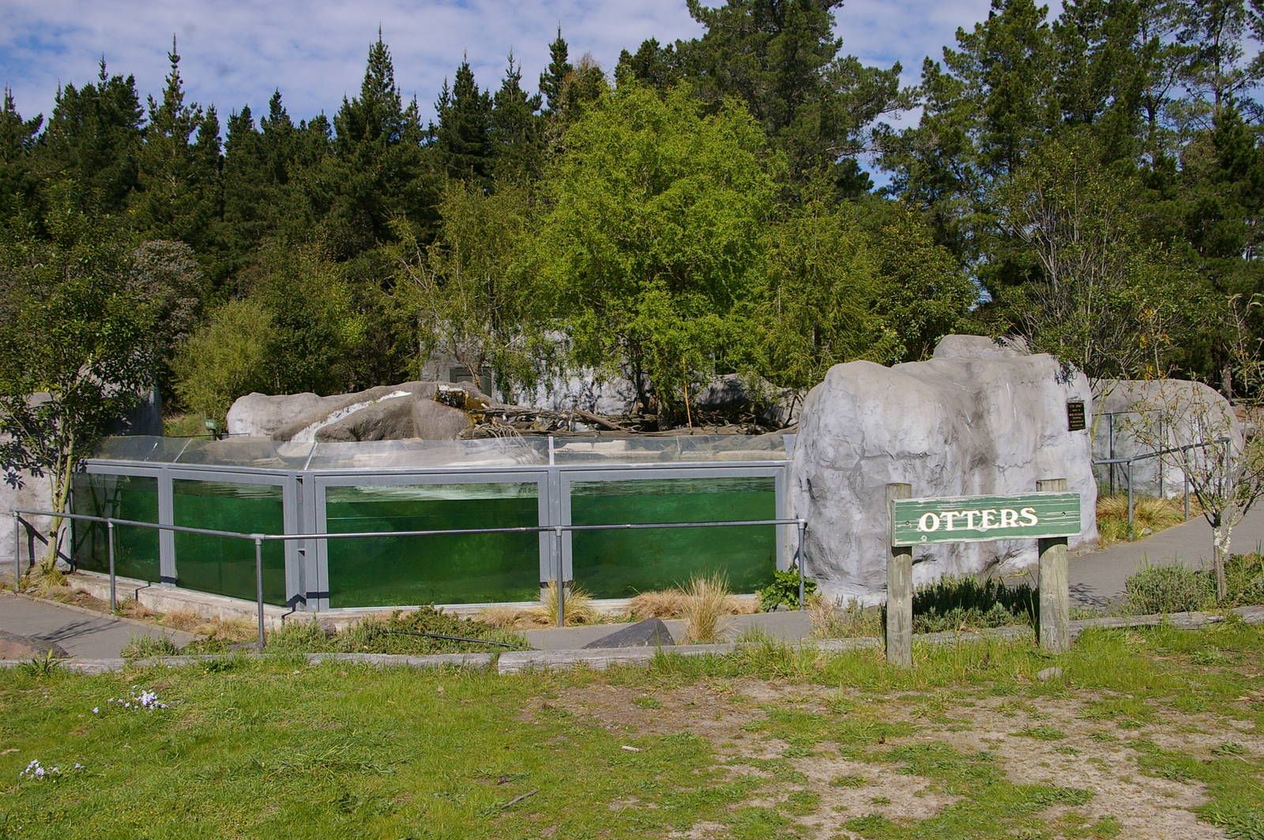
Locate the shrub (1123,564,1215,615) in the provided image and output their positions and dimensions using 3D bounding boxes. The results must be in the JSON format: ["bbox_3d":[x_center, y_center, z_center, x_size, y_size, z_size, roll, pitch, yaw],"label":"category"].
[{"bbox_3d":[3.719,1.175,8.250,0.580,0.350,0.500,-1,1,0],"label":"shrub"}]

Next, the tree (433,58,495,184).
[{"bbox_3d":[-6.932,-7.045,49.844,4.600,15.925,4.600,-1,1,0],"label":"tree"}]

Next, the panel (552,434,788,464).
[{"bbox_3d":[0.327,0.255,10.085,1.964,0.273,0.025,-1,-38,-5],"label":"panel"}]

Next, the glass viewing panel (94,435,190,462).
[{"bbox_3d":[-4.914,0.296,11.662,1.872,0.273,0.025,0,-38,40],"label":"glass viewing panel"}]

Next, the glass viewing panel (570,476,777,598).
[{"bbox_3d":[0.423,1.162,11.725,2.050,1.180,0.050,-1,1,-7],"label":"glass viewing panel"}]

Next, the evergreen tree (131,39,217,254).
[{"bbox_3d":[-18.272,-7.124,48.209,4.000,16.440,4.000,-1,1,0],"label":"evergreen tree"}]

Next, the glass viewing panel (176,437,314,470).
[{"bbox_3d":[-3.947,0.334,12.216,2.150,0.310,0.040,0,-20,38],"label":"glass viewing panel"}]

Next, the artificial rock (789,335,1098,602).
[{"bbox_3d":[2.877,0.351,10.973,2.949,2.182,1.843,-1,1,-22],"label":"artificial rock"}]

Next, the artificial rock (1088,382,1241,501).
[{"bbox_3d":[7.354,0.267,17.000,2.500,1.750,1.500,-1,2,19],"label":"artificial rock"}]

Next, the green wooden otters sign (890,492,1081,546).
[{"bbox_3d":[2.113,0.587,7.072,1.261,0.250,0.045,-1,1,-17],"label":"green wooden otters sign"}]

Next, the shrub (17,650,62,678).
[{"bbox_3d":[-3.501,1.441,7.035,0.240,0.150,0.220,-1,1,0],"label":"shrub"}]

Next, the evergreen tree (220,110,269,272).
[{"bbox_3d":[-16.100,-6.101,50.181,2.800,14.220,2.800,-1,1,0],"label":"evergreen tree"}]

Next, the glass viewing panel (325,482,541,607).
[{"bbox_3d":[-1.629,1.032,9.856,1.731,1.015,0.030,-1,1,-5],"label":"glass viewing panel"}]

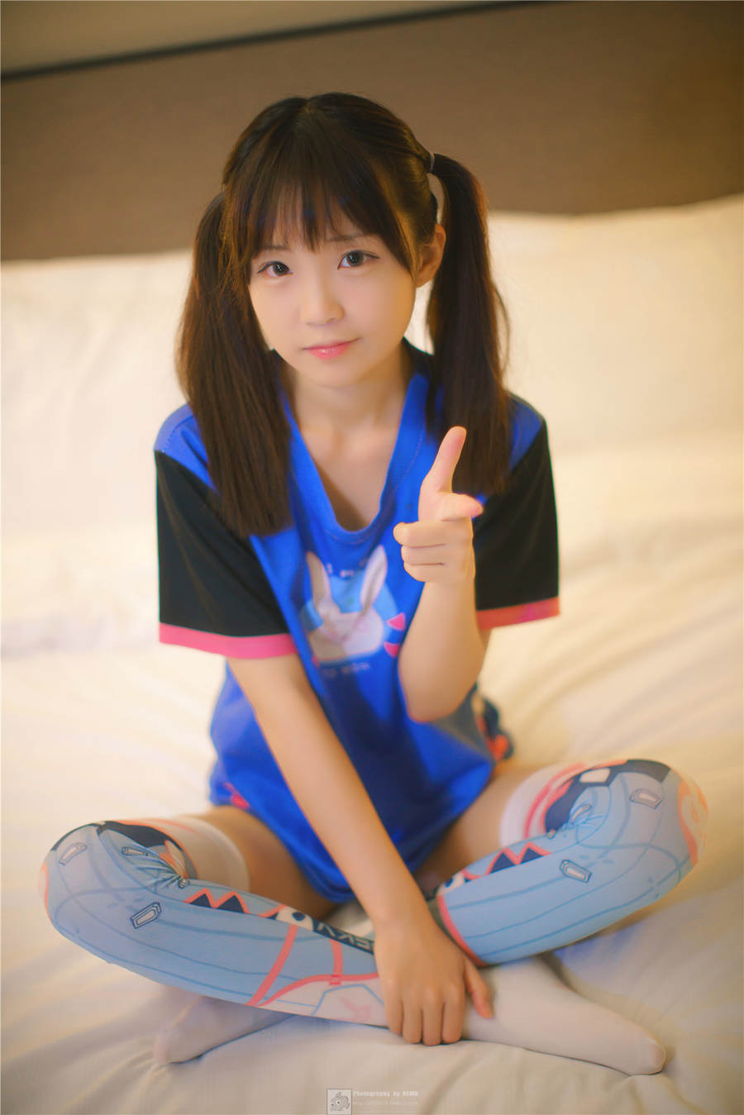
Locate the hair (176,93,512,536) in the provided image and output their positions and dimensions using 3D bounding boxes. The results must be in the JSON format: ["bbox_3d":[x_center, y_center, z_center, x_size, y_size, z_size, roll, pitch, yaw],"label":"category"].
[{"bbox_3d":[-0.022,-0.220,1.361,0.271,0.363,0.225,-2,16,11],"label":"hair"}]

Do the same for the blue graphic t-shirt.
[{"bbox_3d":[-0.006,0.058,1.462,0.380,0.506,0.270,-6,16,-3],"label":"blue graphic t-shirt"}]

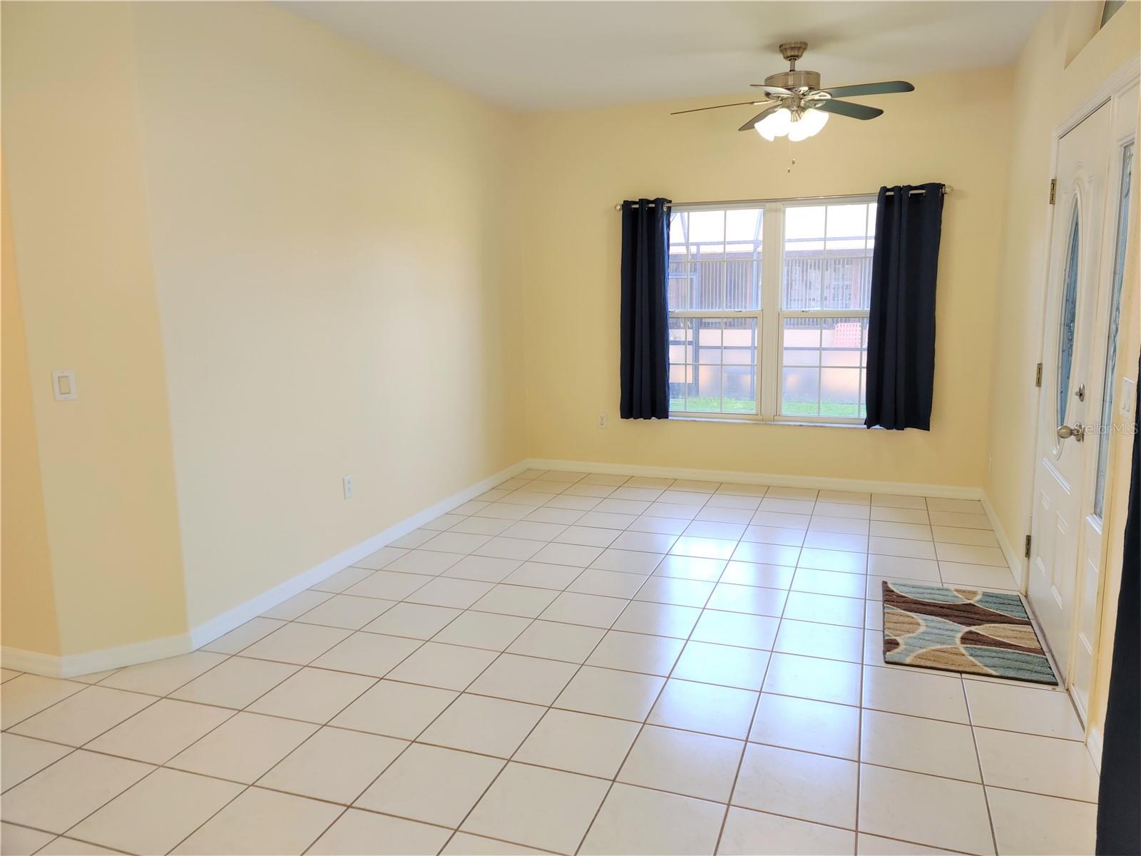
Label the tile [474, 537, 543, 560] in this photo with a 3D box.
[{"bbox_3d":[-0.331,0.671,4.733,0.334,0.010,0.337,3,11,20],"label":"tile"}]

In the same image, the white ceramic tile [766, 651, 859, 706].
[{"bbox_3d":[0.898,0.927,3.163,0.336,0.010,0.340,3,10,19],"label":"white ceramic tile"}]

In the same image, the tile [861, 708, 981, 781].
[{"bbox_3d":[1.099,1.004,2.713,0.336,0.010,0.340,3,10,19],"label":"tile"}]

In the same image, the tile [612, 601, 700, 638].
[{"bbox_3d":[0.379,0.827,3.687,0.329,0.010,0.340,3,11,19],"label":"tile"}]

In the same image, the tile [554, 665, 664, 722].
[{"bbox_3d":[0.149,0.956,3.086,0.331,0.010,0.333,3,11,19],"label":"tile"}]

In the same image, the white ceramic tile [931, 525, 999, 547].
[{"bbox_3d":[2.256,0.621,4.901,0.328,0.010,0.340,3,11,19],"label":"white ceramic tile"}]

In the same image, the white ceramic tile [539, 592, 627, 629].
[{"bbox_3d":[0.065,0.817,3.841,0.328,0.010,0.340,3,11,19],"label":"white ceramic tile"}]

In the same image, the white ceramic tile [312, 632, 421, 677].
[{"bbox_3d":[-0.805,0.903,3.417,0.328,0.010,0.340,3,11,19],"label":"white ceramic tile"}]

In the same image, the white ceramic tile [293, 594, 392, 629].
[{"bbox_3d":[-1.003,0.828,3.850,0.328,0.010,0.340,3,11,19],"label":"white ceramic tile"}]

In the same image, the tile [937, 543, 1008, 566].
[{"bbox_3d":[2.127,0.673,4.571,0.333,0.010,0.337,3,11,20],"label":"tile"}]

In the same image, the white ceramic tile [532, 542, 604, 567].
[{"bbox_3d":[-0.015,0.687,4.622,0.333,0.010,0.337,3,11,20],"label":"white ceramic tile"}]

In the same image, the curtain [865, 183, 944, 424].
[{"bbox_3d":[2.138,-0.749,5.475,0.389,1.548,0.110,3,11,20],"label":"curtain"}]

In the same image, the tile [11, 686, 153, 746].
[{"bbox_3d":[-1.679,0.999,2.975,0.331,0.010,0.333,3,11,19],"label":"tile"}]

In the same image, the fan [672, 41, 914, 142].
[{"bbox_3d":[1.125,-1.763,4.491,1.270,0.491,1.270,3,11,19],"label":"fan"}]

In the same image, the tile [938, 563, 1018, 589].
[{"bbox_3d":[2.020,0.737,4.254,0.334,0.010,0.337,3,11,20],"label":"tile"}]

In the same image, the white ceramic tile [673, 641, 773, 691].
[{"bbox_3d":[0.584,0.913,3.293,0.331,0.010,0.333,3,11,19],"label":"white ceramic tile"}]

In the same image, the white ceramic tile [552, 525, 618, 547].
[{"bbox_3d":[0.103,0.630,4.938,0.334,0.010,0.337,3,11,20],"label":"white ceramic tile"}]

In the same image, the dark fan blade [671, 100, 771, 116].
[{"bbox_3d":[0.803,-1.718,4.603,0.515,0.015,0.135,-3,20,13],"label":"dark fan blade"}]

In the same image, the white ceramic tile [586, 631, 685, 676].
[{"bbox_3d":[0.267,0.896,3.409,0.331,0.010,0.333,3,11,19],"label":"white ceramic tile"}]

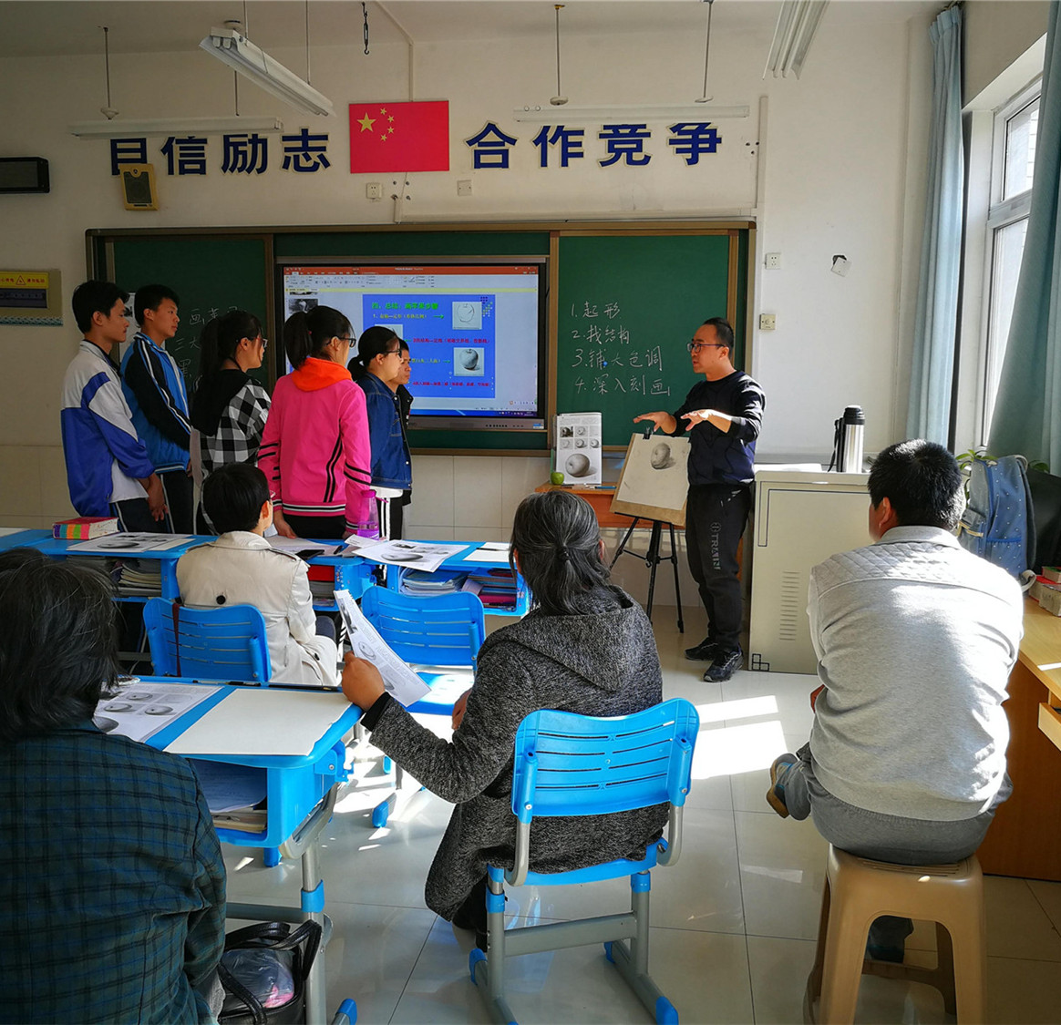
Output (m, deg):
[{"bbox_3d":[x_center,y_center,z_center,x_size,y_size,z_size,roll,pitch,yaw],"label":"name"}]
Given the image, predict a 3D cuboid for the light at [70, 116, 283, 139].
[{"bbox_3d":[-2.000,-2.170,6.032,1.250,0.085,0.150,2,8,8],"label":"light"}]

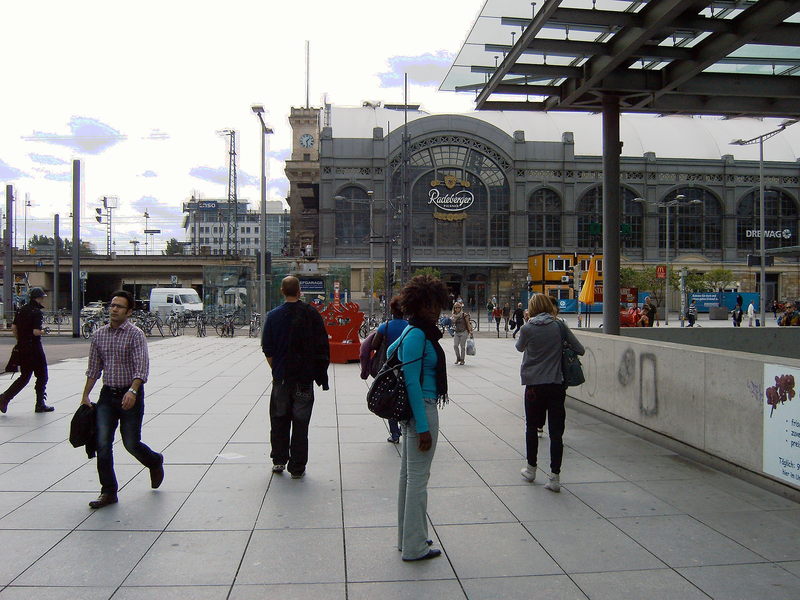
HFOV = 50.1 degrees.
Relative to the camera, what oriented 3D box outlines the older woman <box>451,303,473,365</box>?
[{"bbox_3d":[1.641,0.900,23.000,0.580,1.670,0.420,0,0,-3],"label":"older woman"}]

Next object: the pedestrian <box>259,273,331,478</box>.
[{"bbox_3d":[-0.944,0.719,7.800,0.600,1.800,0.400,0,0,-2],"label":"pedestrian"}]

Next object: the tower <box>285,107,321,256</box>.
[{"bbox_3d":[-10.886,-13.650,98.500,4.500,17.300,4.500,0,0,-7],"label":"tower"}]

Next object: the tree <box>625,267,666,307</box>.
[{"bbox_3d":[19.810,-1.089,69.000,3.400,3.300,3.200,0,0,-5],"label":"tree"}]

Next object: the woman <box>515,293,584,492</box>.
[{"bbox_3d":[1.303,0.782,7.450,0.580,1.670,0.480,0,0,-7],"label":"woman"}]

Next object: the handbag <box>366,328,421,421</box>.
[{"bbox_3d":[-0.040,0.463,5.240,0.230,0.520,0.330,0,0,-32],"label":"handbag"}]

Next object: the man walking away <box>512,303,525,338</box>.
[{"bbox_3d":[5.780,1.006,41.600,0.520,1.740,0.500,0,0,20],"label":"man walking away"}]

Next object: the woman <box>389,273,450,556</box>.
[{"bbox_3d":[0.123,0.723,5.400,0.400,1.740,0.500,0,0,-22],"label":"woman"}]

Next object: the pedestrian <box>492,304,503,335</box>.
[{"bbox_3d":[5.587,1.097,49.000,0.500,1.670,0.420,0,0,0],"label":"pedestrian"}]

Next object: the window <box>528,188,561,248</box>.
[{"bbox_3d":[16.932,-9.550,100.200,3.800,6.900,0.600,0,0,-7],"label":"window"}]

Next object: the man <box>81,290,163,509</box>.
[{"bbox_3d":[-2.273,0.758,6.980,0.580,1.710,0.620,0,0,29],"label":"man"}]

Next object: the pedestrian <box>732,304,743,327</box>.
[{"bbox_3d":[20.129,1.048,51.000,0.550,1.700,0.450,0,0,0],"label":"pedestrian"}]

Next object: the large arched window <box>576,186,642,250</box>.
[{"bbox_3d":[24.794,-9.764,101.200,8.100,7.200,0.600,0,0,-7],"label":"large arched window"}]

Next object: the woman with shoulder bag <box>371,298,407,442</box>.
[{"bbox_3d":[-0.075,0.781,9.900,0.520,1.660,0.420,0,0,-6],"label":"woman with shoulder bag"}]

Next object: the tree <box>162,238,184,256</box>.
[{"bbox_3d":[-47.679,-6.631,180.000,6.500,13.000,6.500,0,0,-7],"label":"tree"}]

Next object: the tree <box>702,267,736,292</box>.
[{"bbox_3d":[27.979,-1.009,75.000,3.100,3.500,3.100,0,0,-7],"label":"tree"}]

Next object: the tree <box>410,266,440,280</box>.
[{"bbox_3d":[2.058,-1.130,69.000,2.800,3.400,2.800,0,0,-7],"label":"tree"}]

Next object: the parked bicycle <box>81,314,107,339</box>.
[{"bbox_3d":[-14.243,1.273,39.800,0.600,1.080,1.720,0,0,12],"label":"parked bicycle"}]

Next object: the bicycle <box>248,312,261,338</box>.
[{"bbox_3d":[-6.758,1.263,39.800,0.580,1.100,1.720,0,0,3],"label":"bicycle"}]

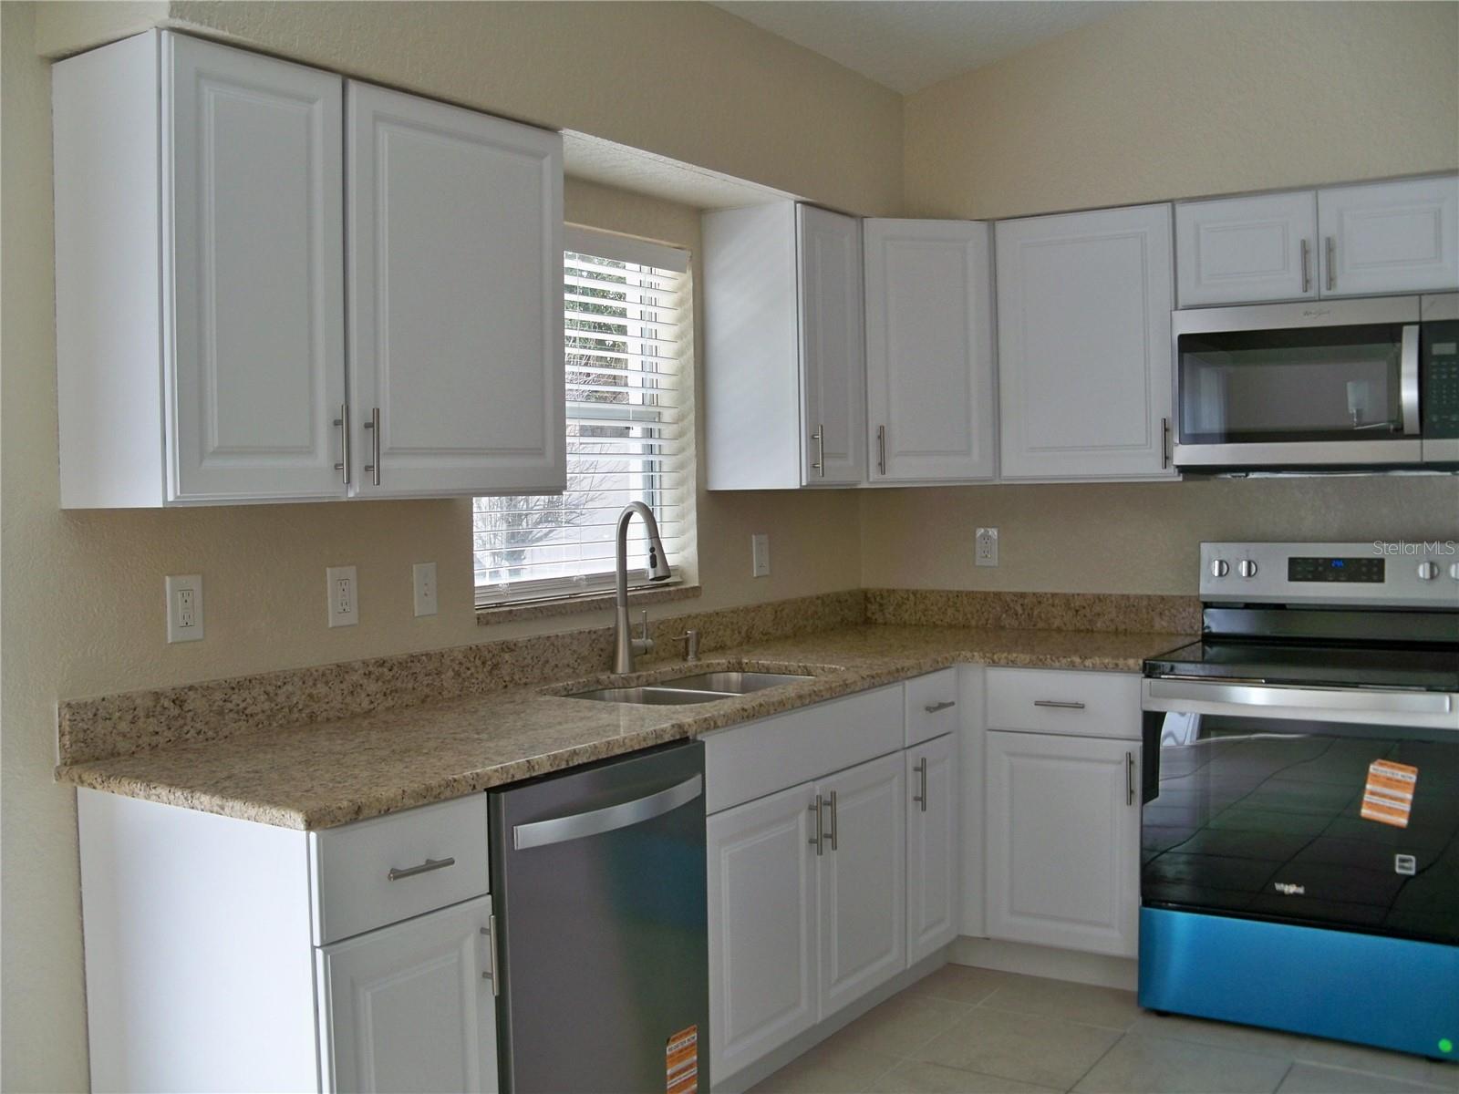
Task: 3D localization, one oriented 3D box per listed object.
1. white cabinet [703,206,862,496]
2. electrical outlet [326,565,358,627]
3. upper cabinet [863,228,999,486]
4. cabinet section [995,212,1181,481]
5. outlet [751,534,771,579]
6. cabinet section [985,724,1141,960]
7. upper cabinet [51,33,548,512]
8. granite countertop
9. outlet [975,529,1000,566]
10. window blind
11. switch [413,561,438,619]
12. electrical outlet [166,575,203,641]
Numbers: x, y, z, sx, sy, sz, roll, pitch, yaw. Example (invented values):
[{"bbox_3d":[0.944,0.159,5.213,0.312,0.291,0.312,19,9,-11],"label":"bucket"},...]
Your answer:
[{"bbox_3d":[0.155,-0.540,4.119,0.325,0.762,0.325,1,3,34],"label":"white cabinet"},{"bbox_3d":[-0.791,0.102,3.030,0.010,0.122,0.078,1,3,34],"label":"electrical outlet"},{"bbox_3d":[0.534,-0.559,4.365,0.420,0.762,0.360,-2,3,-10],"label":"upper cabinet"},{"bbox_3d":[1.062,-0.564,4.198,0.520,0.750,0.320,1,3,34],"label":"cabinet section"},{"bbox_3d":[0.098,0.026,4.322,0.010,0.122,0.078,1,3,34],"label":"outlet"},{"bbox_3d":[1.007,0.758,4.045,0.425,0.572,0.530,1,3,34],"label":"cabinet section"},{"bbox_3d":[-0.745,-0.464,2.809,0.325,0.762,0.965,1,3,34],"label":"upper cabinet"},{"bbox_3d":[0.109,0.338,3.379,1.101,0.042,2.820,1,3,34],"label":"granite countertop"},{"bbox_3d":[0.801,0.001,4.592,0.078,0.122,0.010,1,3,34],"label":"outlet"},{"bbox_3d":[-0.384,-0.335,3.719,0.100,0.930,0.870,1,3,34],"label":"window blind"},{"bbox_3d":[-0.660,0.094,3.221,0.010,0.116,0.071,1,3,34],"label":"switch"},{"bbox_3d":[-1.002,0.114,2.723,0.010,0.122,0.078,1,3,34],"label":"electrical outlet"}]

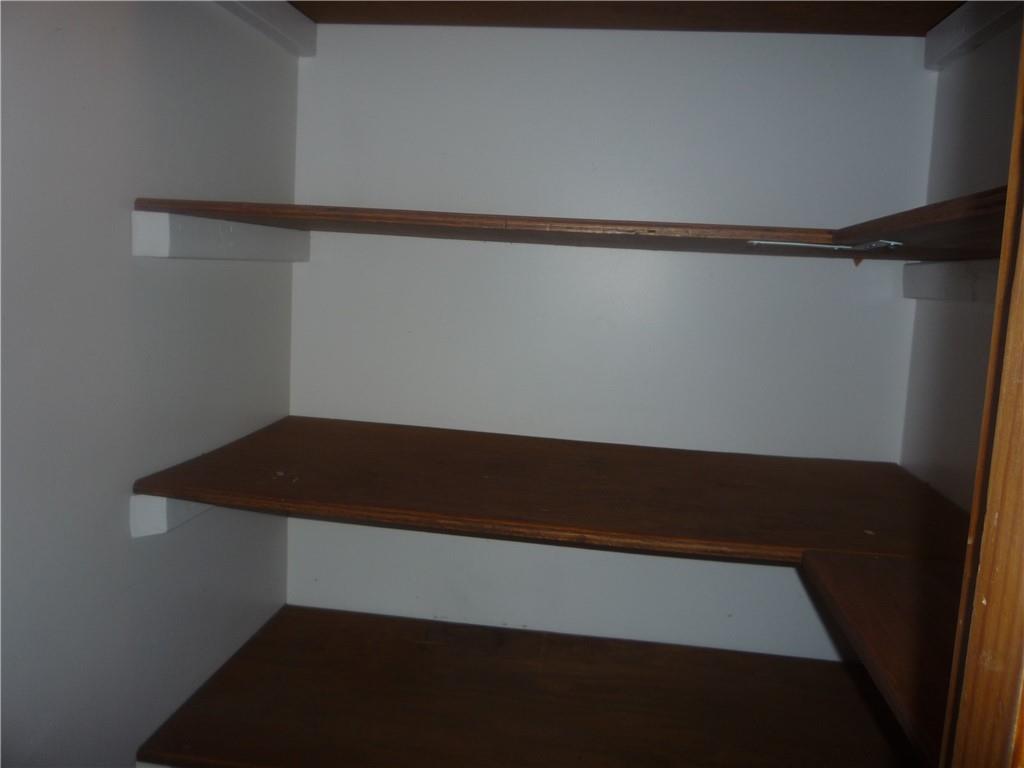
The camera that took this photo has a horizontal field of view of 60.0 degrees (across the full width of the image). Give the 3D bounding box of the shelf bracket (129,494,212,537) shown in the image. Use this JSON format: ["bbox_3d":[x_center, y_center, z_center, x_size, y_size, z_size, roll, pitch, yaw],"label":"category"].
[{"bbox_3d":[-0.354,0.113,1.138,0.028,0.043,0.440,4,7,7],"label":"shelf bracket"}]

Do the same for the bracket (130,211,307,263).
[{"bbox_3d":[-0.339,-0.176,1.102,0.025,0.045,0.436,4,7,7],"label":"bracket"}]

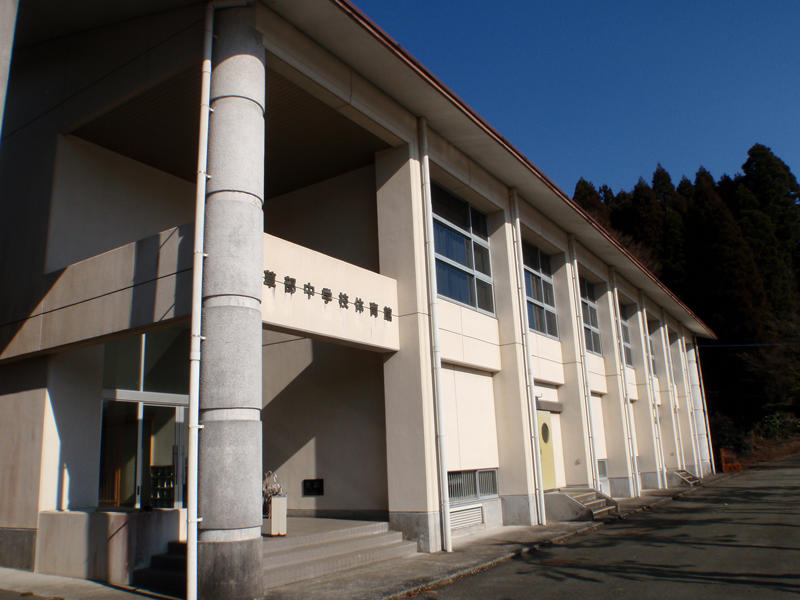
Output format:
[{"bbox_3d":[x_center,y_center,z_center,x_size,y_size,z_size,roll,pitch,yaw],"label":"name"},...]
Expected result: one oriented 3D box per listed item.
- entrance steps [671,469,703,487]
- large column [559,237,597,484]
[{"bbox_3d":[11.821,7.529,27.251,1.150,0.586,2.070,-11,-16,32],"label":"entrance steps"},{"bbox_3d":[4.945,2.058,19.009,0.759,7.624,0.713,-11,-16,32],"label":"large column"}]

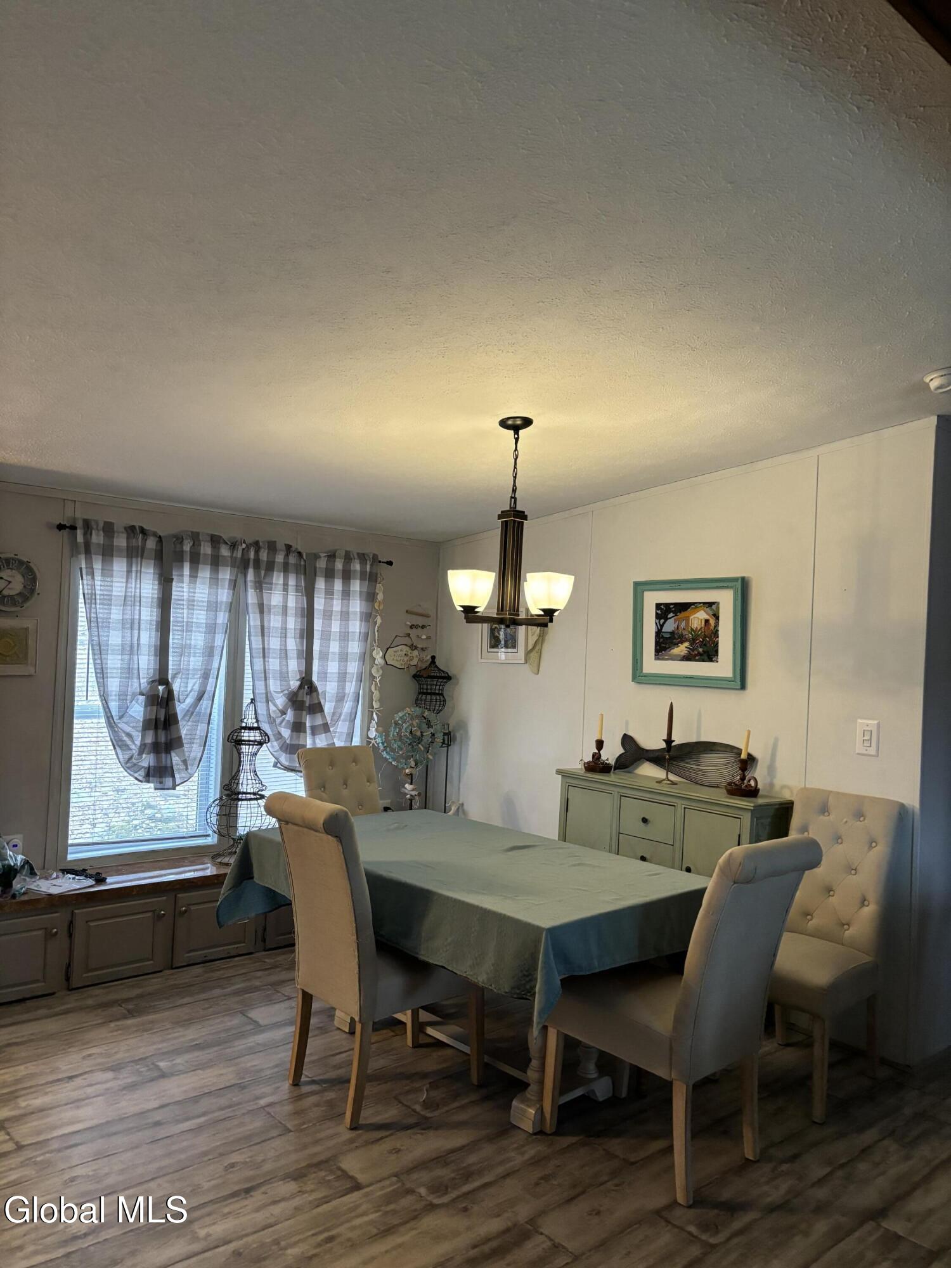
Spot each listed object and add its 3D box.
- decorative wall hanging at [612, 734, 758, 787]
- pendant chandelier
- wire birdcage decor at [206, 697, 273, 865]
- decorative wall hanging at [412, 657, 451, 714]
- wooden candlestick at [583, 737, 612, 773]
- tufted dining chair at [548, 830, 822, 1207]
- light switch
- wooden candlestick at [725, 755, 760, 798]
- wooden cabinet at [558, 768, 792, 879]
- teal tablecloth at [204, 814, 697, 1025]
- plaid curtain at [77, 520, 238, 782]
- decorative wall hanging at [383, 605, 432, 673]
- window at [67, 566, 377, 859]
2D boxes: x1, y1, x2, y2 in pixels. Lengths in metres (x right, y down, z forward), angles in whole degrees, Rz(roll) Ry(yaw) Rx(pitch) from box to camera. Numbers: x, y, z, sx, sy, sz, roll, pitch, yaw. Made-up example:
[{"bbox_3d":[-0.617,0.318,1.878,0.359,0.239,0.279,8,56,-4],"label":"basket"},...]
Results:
[{"bbox_3d":[0.915,0.560,4.206,0.080,0.200,0.770,3,-1,-40],"label":"decorative wall hanging"},{"bbox_3d":[0.134,-0.399,3.446,0.460,0.740,0.460,3,-1,2],"label":"pendant chandelier"},{"bbox_3d":[-1.148,0.723,4.721,0.352,0.789,0.352,3,-1,-42],"label":"wire birdcage decor"},{"bbox_3d":[-0.249,0.306,5.482,0.235,0.360,0.220,2,-1,5],"label":"decorative wall hanging"},{"bbox_3d":[0.604,0.594,4.664,0.141,0.152,0.144,3,-1,-42],"label":"wooden candlestick"},{"bbox_3d":[0.613,1.046,2.820,0.445,0.985,0.700,4,-1,-44],"label":"tufted dining chair"},{"bbox_3d":[1.490,0.398,3.625,0.015,0.134,0.088,3,-1,-40],"label":"light switch"},{"bbox_3d":[1.139,0.607,4.042,0.141,0.155,0.147,3,-1,-42],"label":"wooden candlestick"},{"bbox_3d":[0.841,1.139,4.262,0.307,0.929,1.073,3,-1,-42],"label":"wooden cabinet"},{"bbox_3d":[-0.055,0.955,3.386,0.980,0.355,1.610,4,-1,-44],"label":"teal tablecloth"},{"bbox_3d":[-1.511,0.117,4.515,0.800,1.240,0.100,3,-1,-40],"label":"plaid curtain"},{"bbox_3d":[-0.397,0.030,5.630,0.361,0.399,0.045,3,-1,-42],"label":"decorative wall hanging"},{"bbox_3d":[-1.240,0.406,4.855,1.630,1.370,0.090,3,-1,-40],"label":"window"}]

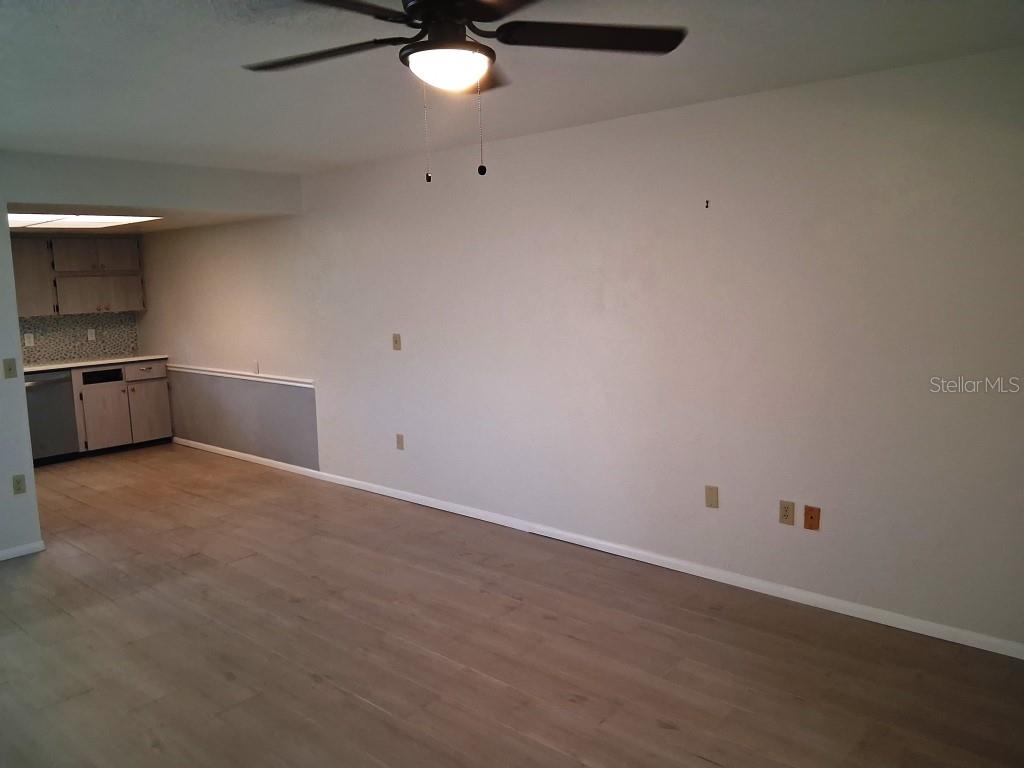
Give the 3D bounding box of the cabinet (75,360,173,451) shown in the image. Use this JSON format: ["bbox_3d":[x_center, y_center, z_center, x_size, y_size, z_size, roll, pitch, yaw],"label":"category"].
[{"bbox_3d":[-4.017,0.190,7.724,0.620,0.820,0.903,5,10,40],"label":"cabinet"}]

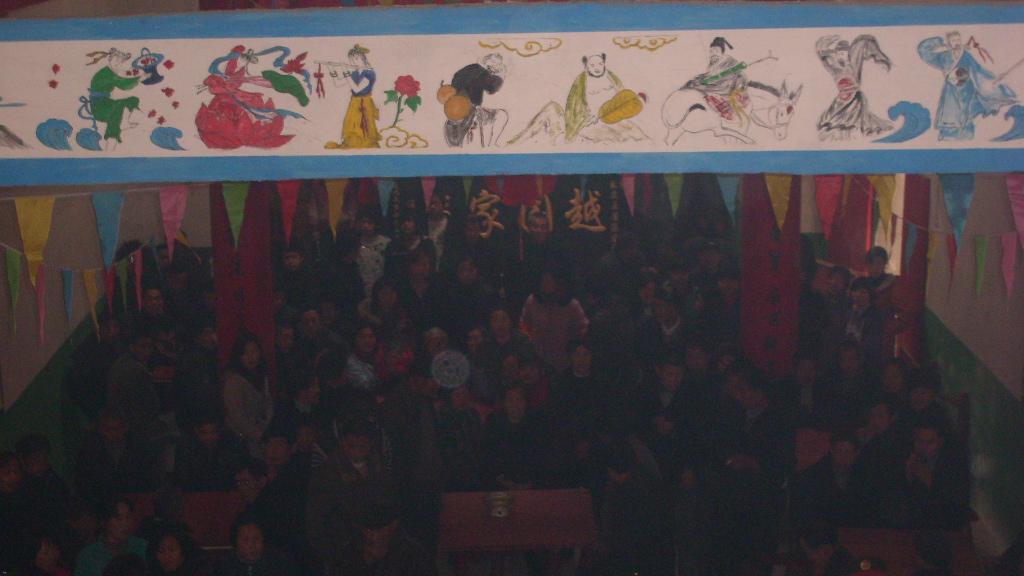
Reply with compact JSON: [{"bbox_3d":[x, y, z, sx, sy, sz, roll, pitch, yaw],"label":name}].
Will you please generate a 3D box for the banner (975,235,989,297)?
[{"bbox_3d":[2.204,-0.096,8.610,0.020,0.300,0.215,-1,14,0],"label":"banner"}]

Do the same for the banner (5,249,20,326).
[{"bbox_3d":[-1.711,0.012,6.300,0.020,0.300,0.215,-2,14,-3],"label":"banner"}]

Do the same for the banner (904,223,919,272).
[{"bbox_3d":[2.171,-0.210,9.990,0.020,0.300,0.215,-1,14,0],"label":"banner"}]

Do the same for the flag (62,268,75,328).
[{"bbox_3d":[-1.741,0.073,7.200,0.020,0.300,0.215,-2,14,-3],"label":"flag"}]

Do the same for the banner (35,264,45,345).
[{"bbox_3d":[-1.732,0.061,6.750,0.020,0.300,0.215,-2,14,-3],"label":"banner"}]

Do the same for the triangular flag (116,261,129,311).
[{"bbox_3d":[-1.813,0.002,8.550,0.020,0.300,0.215,-2,14,-3],"label":"triangular flag"}]

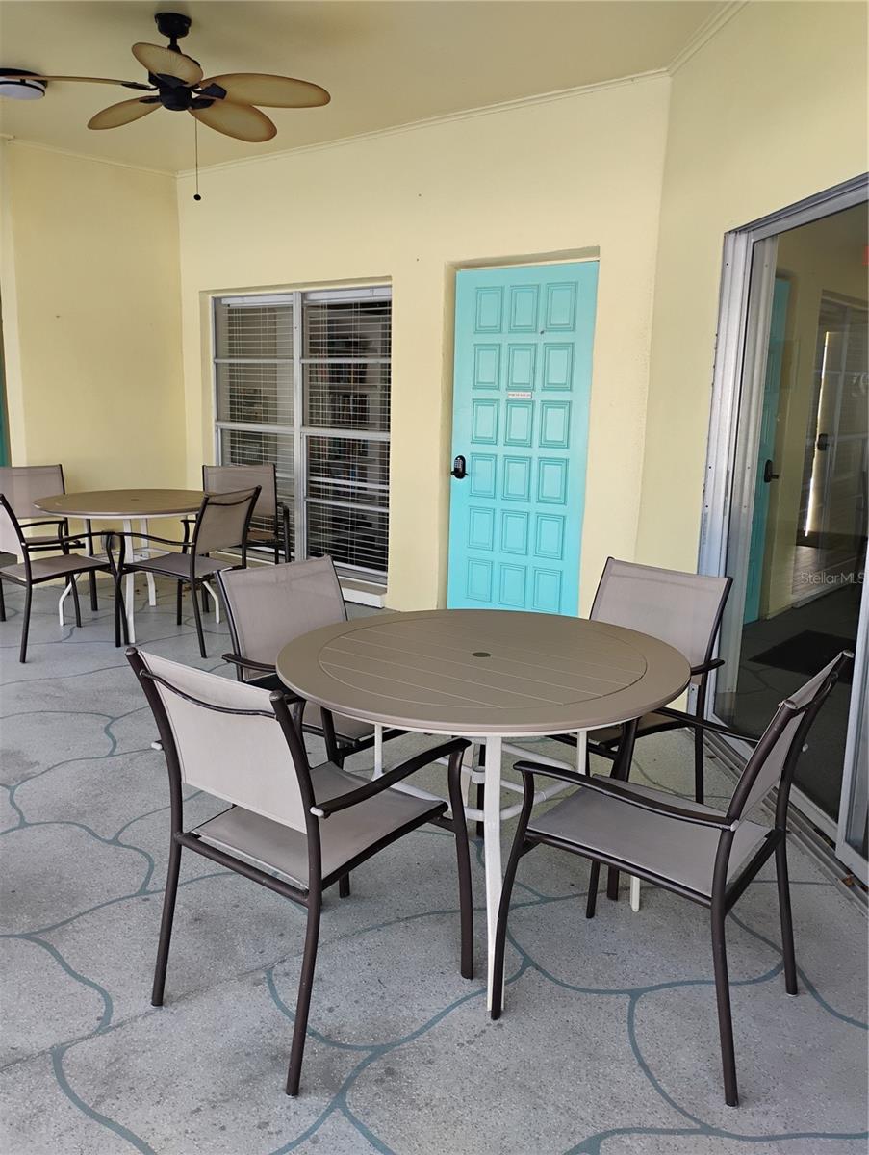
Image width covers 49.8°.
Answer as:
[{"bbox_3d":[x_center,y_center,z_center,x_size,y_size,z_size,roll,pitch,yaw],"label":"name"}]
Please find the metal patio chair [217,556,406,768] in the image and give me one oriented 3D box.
[{"bbox_3d":[-0.298,0.404,2.935,0.620,0.874,0.555,11,15,39],"label":"metal patio chair"}]

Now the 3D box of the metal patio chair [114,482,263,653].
[{"bbox_3d":[-1.336,-0.069,5.118,0.620,0.874,0.555,6,13,22],"label":"metal patio chair"}]

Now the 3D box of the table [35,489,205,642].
[{"bbox_3d":[-1.745,-0.083,5.497,1.073,0.731,1.073,1,12,0],"label":"table"}]

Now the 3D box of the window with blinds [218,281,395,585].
[{"bbox_3d":[-0.943,-1.037,6.523,1.757,1.836,0.093,11,15,38],"label":"window with blinds"}]

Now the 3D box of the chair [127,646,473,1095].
[{"bbox_3d":[-0.297,0.565,2.158,0.555,0.874,0.620,10,15,37],"label":"chair"}]

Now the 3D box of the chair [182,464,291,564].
[{"bbox_3d":[-1.249,-0.274,6.113,0.555,0.874,0.620,-2,12,-14],"label":"chair"}]

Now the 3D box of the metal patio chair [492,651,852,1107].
[{"bbox_3d":[0.537,0.585,2.145,0.620,0.874,0.555,9,14,34],"label":"metal patio chair"}]

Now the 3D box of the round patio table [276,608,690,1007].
[{"bbox_3d":[0.118,0.566,2.550,1.073,0.731,1.073,1,12,0],"label":"round patio table"}]

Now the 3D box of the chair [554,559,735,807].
[{"bbox_3d":[0.549,0.417,2.958,0.620,0.874,0.555,-10,16,-43],"label":"chair"}]

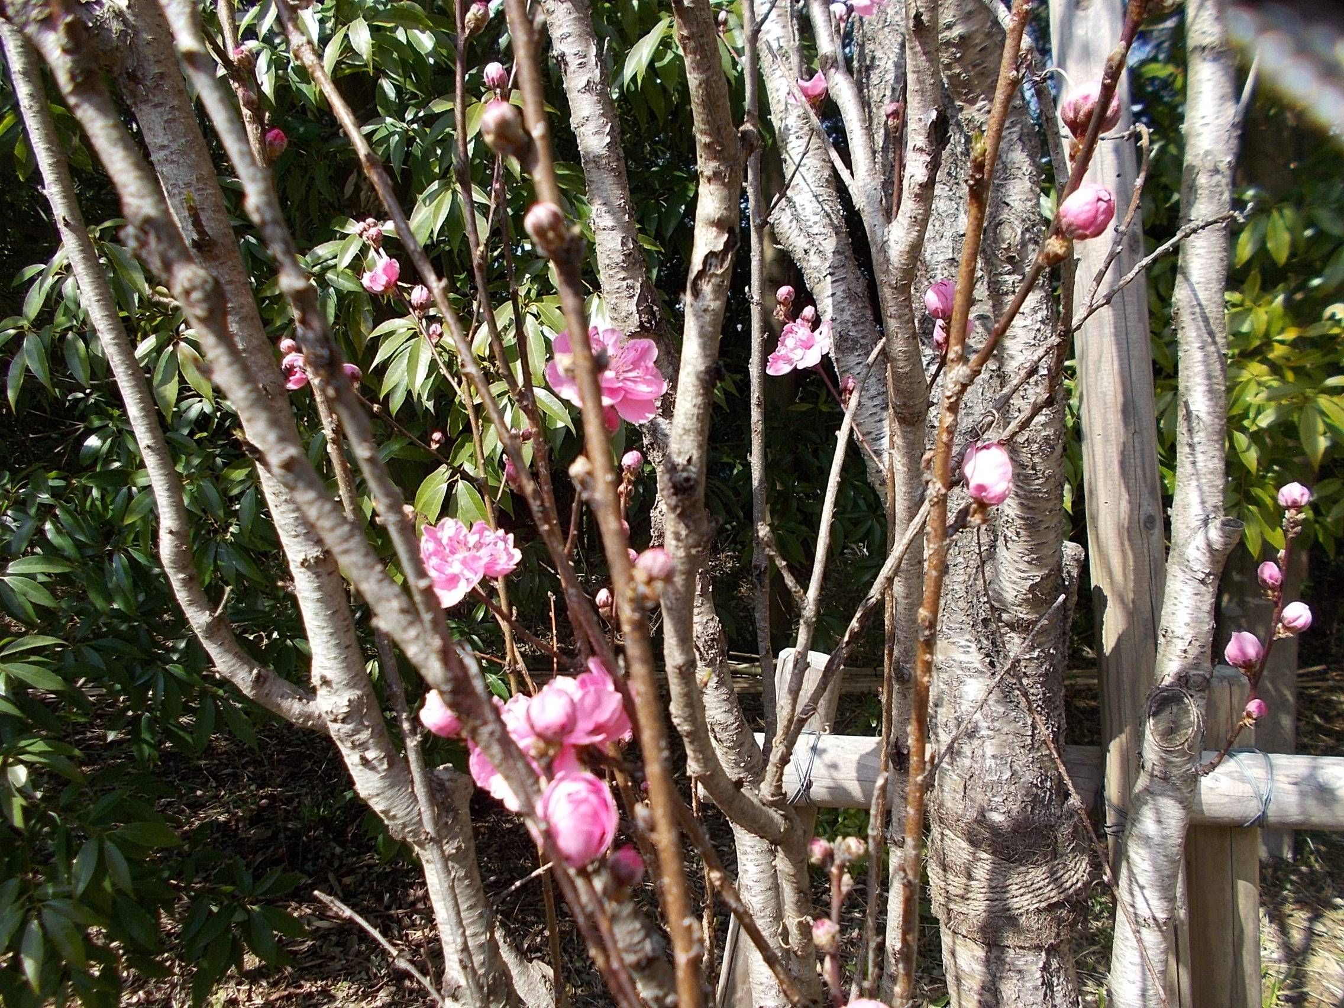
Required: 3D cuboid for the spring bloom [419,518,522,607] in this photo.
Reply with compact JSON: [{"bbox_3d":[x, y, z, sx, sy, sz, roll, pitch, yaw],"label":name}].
[{"bbox_3d":[-0.087,0.025,0.430,0.041,0.037,0.031,1,5,-6],"label":"spring bloom"}]

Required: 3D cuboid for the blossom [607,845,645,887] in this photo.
[{"bbox_3d":[-0.012,0.095,0.265,0.009,0.011,0.009,22,18,0],"label":"blossom"}]

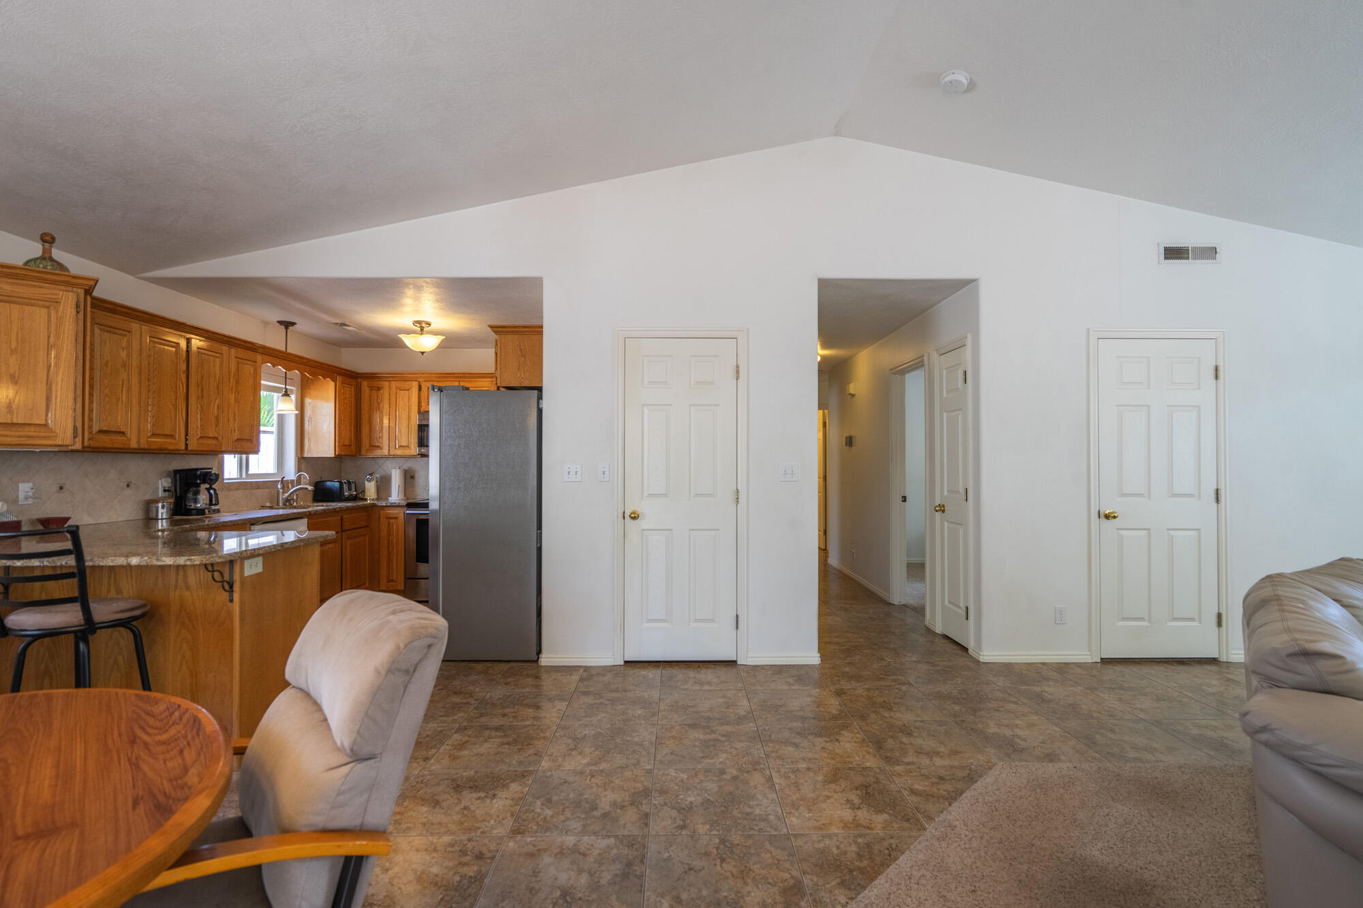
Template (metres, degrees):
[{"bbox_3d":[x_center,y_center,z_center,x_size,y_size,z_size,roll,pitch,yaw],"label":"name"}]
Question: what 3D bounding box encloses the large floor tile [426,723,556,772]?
[{"bbox_3d":[-0.821,1.298,2.857,0.471,0.010,0.464,0,-1,0],"label":"large floor tile"}]

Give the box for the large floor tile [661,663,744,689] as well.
[{"bbox_3d":[0.121,1.333,3.872,0.474,0.012,0.455,0,-1,0],"label":"large floor tile"}]

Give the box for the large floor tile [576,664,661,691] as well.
[{"bbox_3d":[-0.363,1.345,3.873,0.481,0.010,0.431,0,-1,0],"label":"large floor tile"}]

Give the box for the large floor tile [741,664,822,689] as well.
[{"bbox_3d":[0.594,1.311,3.788,0.471,0.010,0.443,0,-1,0],"label":"large floor tile"}]

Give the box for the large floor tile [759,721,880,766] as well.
[{"bbox_3d":[0.611,1.326,2.937,0.481,0.010,0.481,0,-1,0],"label":"large floor tile"}]

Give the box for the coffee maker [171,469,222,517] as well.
[{"bbox_3d":[-3.318,0.264,4.405,0.220,0.330,0.175,0,-1,-15],"label":"coffee maker"}]

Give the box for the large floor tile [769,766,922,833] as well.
[{"bbox_3d":[0.610,1.309,2.447,0.474,0.012,0.474,0,-1,0],"label":"large floor tile"}]

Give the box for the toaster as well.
[{"bbox_3d":[-3.321,0.351,6.143,0.280,0.195,0.260,0,-1,0],"label":"toaster"}]

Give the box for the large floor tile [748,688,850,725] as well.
[{"bbox_3d":[0.608,1.335,3.421,0.481,0.010,0.481,0,-1,0],"label":"large floor tile"}]

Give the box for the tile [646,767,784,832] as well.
[{"bbox_3d":[0.131,1.310,2.444,0.474,0.012,0.474,0,-1,0],"label":"tile"}]

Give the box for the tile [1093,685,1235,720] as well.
[{"bbox_3d":[2.492,1.304,3.344,0.471,0.010,0.464,0,-1,0],"label":"tile"}]

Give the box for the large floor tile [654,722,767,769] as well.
[{"bbox_3d":[0.126,1.298,2.863,0.471,0.010,0.464,0,-1,0],"label":"large floor tile"}]

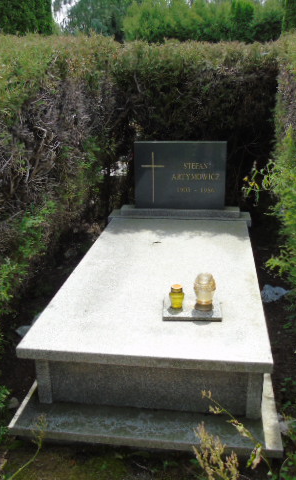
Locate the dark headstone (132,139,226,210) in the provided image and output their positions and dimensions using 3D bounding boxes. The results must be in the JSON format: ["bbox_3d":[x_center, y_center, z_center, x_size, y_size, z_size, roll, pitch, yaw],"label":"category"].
[{"bbox_3d":[0.233,-0.471,3.391,0.664,0.485,0.070,1,20,8],"label":"dark headstone"}]

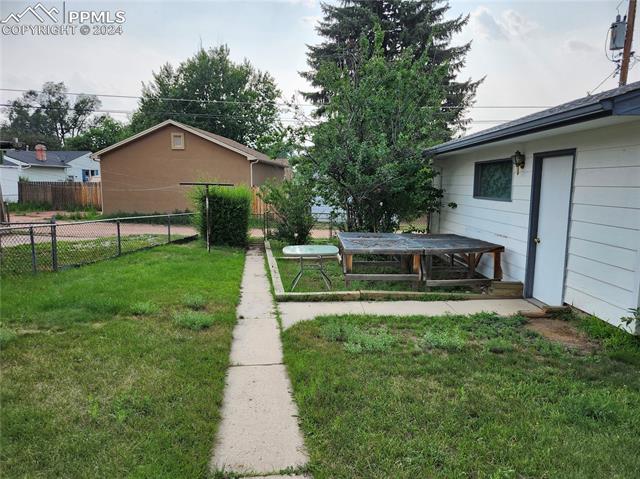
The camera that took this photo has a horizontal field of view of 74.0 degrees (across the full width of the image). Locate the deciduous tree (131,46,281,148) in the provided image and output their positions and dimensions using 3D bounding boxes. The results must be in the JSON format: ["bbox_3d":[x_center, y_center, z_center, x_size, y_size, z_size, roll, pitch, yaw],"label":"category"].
[{"bbox_3d":[-10.138,-10.093,37.492,13.300,13.800,12.000,0,8,-1],"label":"deciduous tree"}]

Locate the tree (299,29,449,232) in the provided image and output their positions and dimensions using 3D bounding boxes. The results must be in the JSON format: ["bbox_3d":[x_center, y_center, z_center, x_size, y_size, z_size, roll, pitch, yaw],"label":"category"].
[{"bbox_3d":[1.623,-2.920,12.926,4.500,6.550,4.300,0,8,-1],"label":"tree"}]

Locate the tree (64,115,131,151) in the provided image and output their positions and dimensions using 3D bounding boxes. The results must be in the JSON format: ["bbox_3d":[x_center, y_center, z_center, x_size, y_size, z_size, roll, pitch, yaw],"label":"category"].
[{"bbox_3d":[-25.289,-9.561,49.169,8.200,9.400,8.000,0,8,-1],"label":"tree"}]

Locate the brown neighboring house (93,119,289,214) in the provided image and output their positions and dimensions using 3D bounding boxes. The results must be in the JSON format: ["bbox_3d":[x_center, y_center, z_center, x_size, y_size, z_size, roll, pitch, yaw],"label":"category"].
[{"bbox_3d":[-7.345,-4.526,27.544,9.200,5.120,9.600,1,8,5],"label":"brown neighboring house"}]

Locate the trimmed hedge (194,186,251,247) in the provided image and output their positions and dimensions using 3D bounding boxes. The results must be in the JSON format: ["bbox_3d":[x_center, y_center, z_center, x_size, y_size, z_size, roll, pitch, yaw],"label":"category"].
[{"bbox_3d":[-3.369,-0.859,14.818,1.850,2.050,1.600,0,8,-1],"label":"trimmed hedge"}]

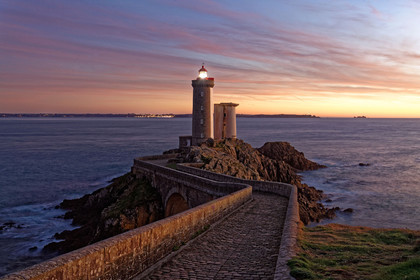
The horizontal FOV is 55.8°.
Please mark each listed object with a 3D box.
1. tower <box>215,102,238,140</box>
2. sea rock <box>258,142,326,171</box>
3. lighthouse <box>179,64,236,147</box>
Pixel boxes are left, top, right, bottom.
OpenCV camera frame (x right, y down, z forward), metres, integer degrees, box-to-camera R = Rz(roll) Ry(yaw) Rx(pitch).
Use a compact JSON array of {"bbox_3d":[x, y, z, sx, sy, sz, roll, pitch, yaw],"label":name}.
[{"bbox_3d":[5.585,-5.638,135.898,7.800,13.200,7.600,0,3,0],"label":"tower"},{"bbox_3d":[34.864,6.344,168.622,28.000,11.200,19.000,0,3,0],"label":"sea rock"},{"bbox_3d":[-0.494,-11.148,130.580,18.800,27.000,12.500,0,3,0],"label":"lighthouse"}]

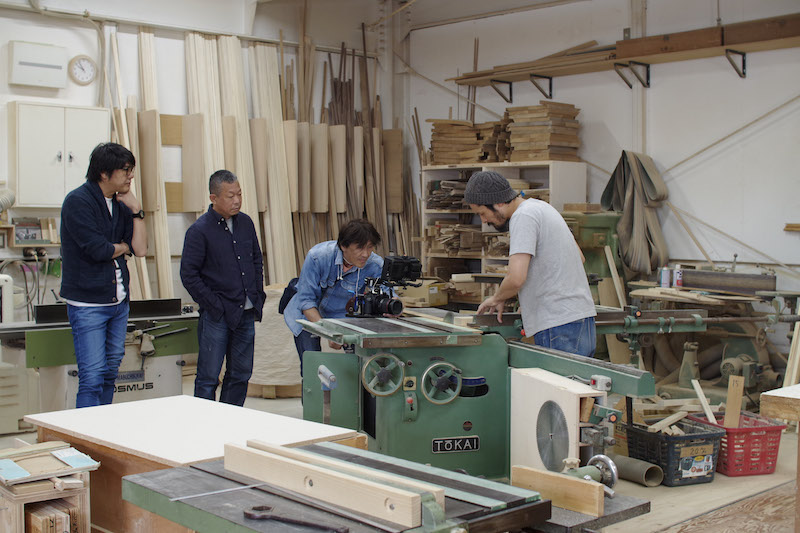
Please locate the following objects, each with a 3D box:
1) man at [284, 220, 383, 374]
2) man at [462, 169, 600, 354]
[{"bbox_3d":[-0.348,0.422,5.650,0.520,1.362,0.680,-3,5,-41],"label":"man"},{"bbox_3d":[0.683,0.323,5.150,0.640,1.630,0.470,1,4,18],"label":"man"}]

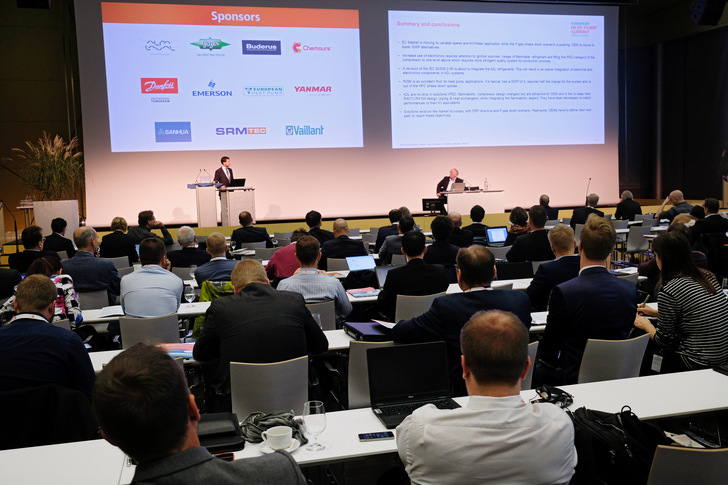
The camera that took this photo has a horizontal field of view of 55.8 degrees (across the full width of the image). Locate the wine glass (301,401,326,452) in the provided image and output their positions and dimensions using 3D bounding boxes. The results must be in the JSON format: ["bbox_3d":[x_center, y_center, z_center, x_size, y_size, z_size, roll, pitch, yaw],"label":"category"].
[{"bbox_3d":[-0.177,0.657,2.463,0.083,0.165,0.083,-3,5,-14],"label":"wine glass"}]

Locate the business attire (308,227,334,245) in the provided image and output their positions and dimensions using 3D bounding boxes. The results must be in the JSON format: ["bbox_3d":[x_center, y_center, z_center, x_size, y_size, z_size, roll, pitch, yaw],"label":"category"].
[{"bbox_3d":[-0.661,0.116,9.557,0.520,0.650,0.420,-3,5,-14],"label":"business attire"}]

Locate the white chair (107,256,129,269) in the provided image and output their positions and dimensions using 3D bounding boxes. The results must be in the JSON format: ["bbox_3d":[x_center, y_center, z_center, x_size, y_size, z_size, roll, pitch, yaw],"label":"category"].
[{"bbox_3d":[-3.275,0.610,9.160,0.460,0.820,0.530,-3,5,-14],"label":"white chair"}]

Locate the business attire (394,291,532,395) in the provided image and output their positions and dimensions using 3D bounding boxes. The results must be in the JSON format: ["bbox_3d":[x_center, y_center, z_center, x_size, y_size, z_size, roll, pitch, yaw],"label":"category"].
[{"bbox_3d":[0.569,0.569,3.925,0.680,0.620,0.480,-3,5,-14],"label":"business attire"}]

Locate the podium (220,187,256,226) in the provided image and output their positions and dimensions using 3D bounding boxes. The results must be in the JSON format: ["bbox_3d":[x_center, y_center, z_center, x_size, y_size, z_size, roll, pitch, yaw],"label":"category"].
[{"bbox_3d":[-3.201,-0.902,17.599,0.720,0.956,0.550,-4,5,-27],"label":"podium"}]

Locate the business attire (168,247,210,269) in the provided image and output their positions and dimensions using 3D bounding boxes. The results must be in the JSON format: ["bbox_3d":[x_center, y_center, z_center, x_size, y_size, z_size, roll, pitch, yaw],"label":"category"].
[{"bbox_3d":[-1.931,0.286,7.607,0.500,0.471,0.350,-3,5,-14],"label":"business attire"}]

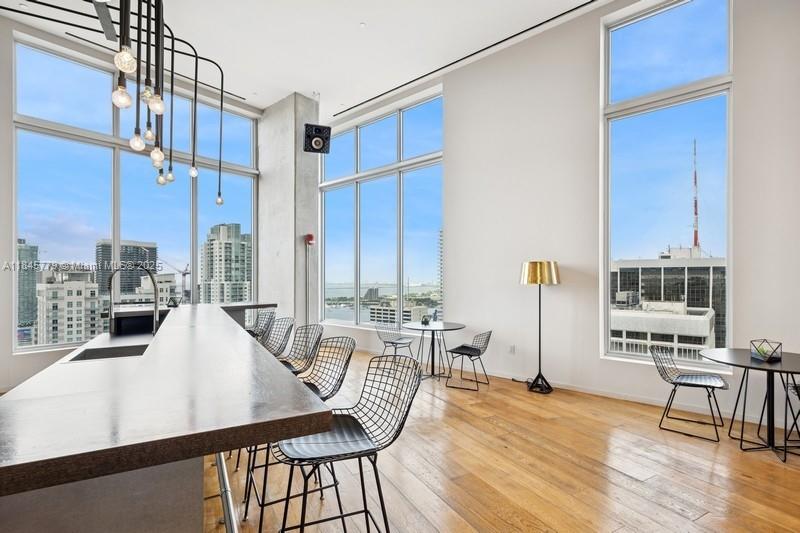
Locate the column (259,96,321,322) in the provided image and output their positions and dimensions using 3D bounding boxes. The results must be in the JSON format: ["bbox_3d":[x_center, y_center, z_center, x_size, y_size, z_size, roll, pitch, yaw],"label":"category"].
[{"bbox_3d":[-2.148,-0.712,6.926,1.150,4.750,0.500,-1,-1,40],"label":"column"}]

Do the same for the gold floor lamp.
[{"bbox_3d":[1.800,0.758,4.537,0.490,1.650,0.490,0,-1,0],"label":"gold floor lamp"}]

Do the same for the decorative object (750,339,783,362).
[{"bbox_3d":[3.234,0.746,3.140,0.190,0.140,0.190,1,-2,-45],"label":"decorative object"}]

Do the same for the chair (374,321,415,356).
[{"bbox_3d":[-0.085,1.240,5.601,0.540,0.760,0.570,1,-1,-38],"label":"chair"}]

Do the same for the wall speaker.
[{"bbox_3d":[-1.421,-2.232,6.200,0.420,0.460,0.360,0,17,-16],"label":"wall speaker"}]

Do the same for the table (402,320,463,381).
[{"bbox_3d":[0.489,1.246,5.201,0.910,0.720,0.910,0,-1,0],"label":"table"}]

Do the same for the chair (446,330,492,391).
[{"bbox_3d":[0.945,1.212,4.767,0.570,0.760,0.540,-1,-1,33],"label":"chair"}]

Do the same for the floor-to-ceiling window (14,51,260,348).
[{"bbox_3d":[-3.925,-0.882,5.898,0.160,4.070,3.269,-1,-2,43],"label":"floor-to-ceiling window"}]

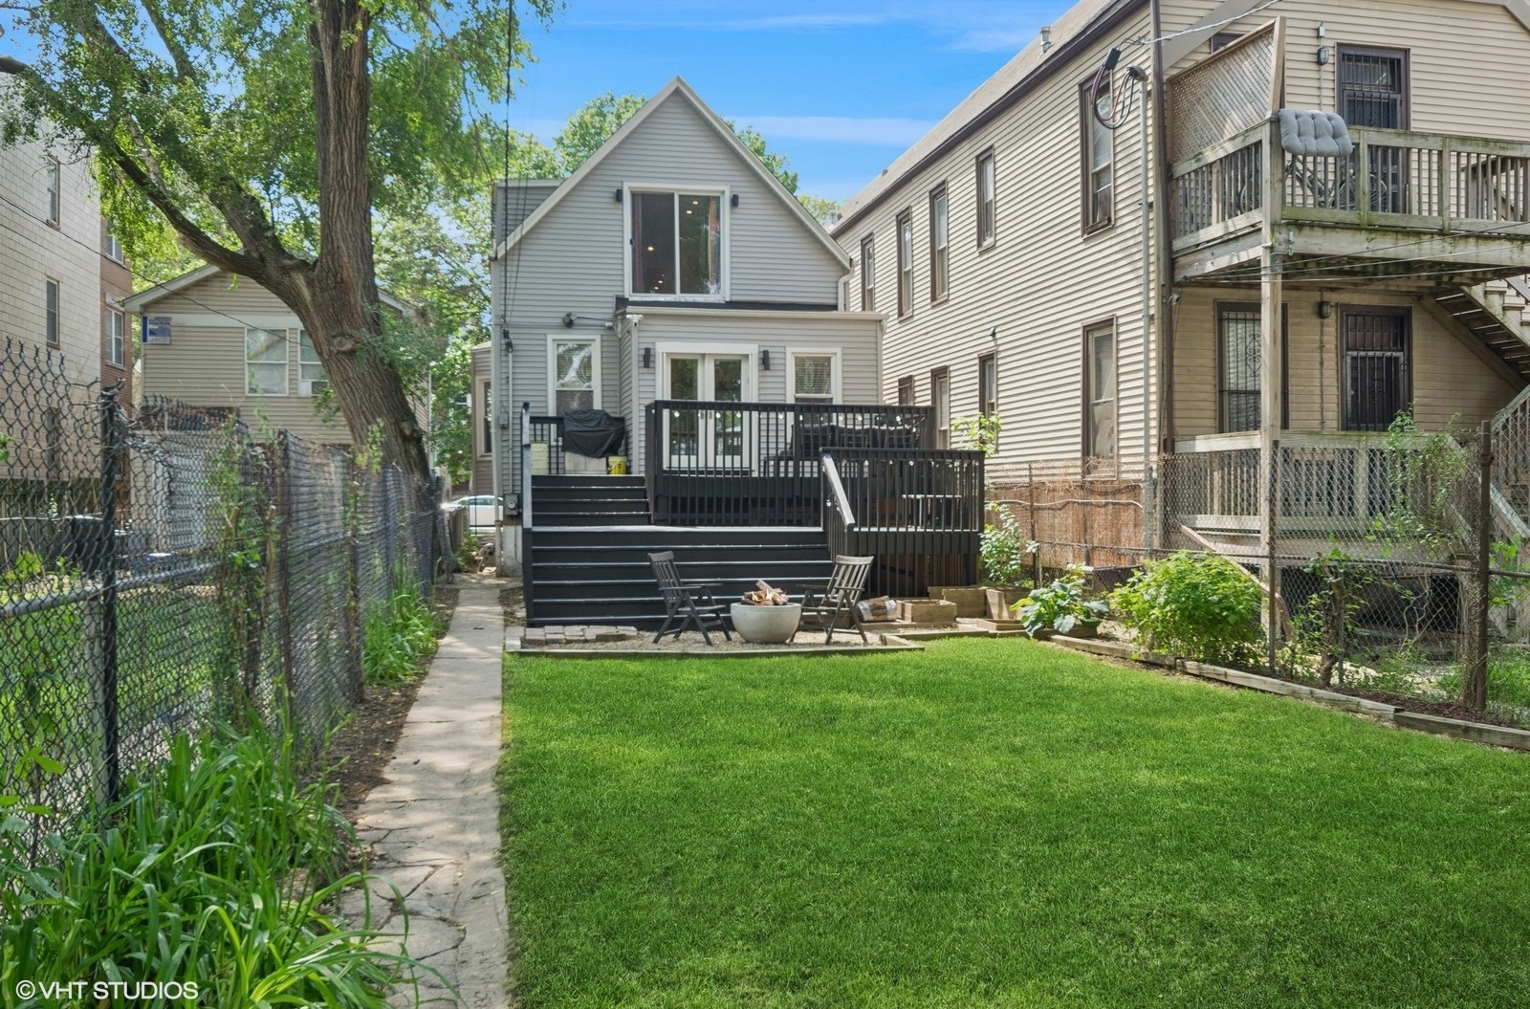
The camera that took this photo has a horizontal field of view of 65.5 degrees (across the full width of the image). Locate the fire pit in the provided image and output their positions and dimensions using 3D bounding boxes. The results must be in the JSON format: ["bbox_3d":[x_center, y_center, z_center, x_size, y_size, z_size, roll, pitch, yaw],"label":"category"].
[{"bbox_3d":[0.017,1.175,13.155,0.775,0.660,0.775,0,0,0],"label":"fire pit"}]

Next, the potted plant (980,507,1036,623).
[{"bbox_3d":[3.009,0.717,14.700,0.630,1.400,0.600,0,0,-13],"label":"potted plant"}]

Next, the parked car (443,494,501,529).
[{"bbox_3d":[-11.463,0.341,48.500,4.650,1.460,1.800,0,0,-13],"label":"parked car"}]

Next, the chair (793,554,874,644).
[{"bbox_3d":[0.738,1.038,13.032,0.770,0.940,0.610,0,0,-44],"label":"chair"}]

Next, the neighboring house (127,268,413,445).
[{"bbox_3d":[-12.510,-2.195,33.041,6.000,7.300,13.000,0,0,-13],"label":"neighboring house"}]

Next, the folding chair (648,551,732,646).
[{"bbox_3d":[-0.827,1.030,13.119,0.770,0.965,0.610,0,0,21],"label":"folding chair"}]

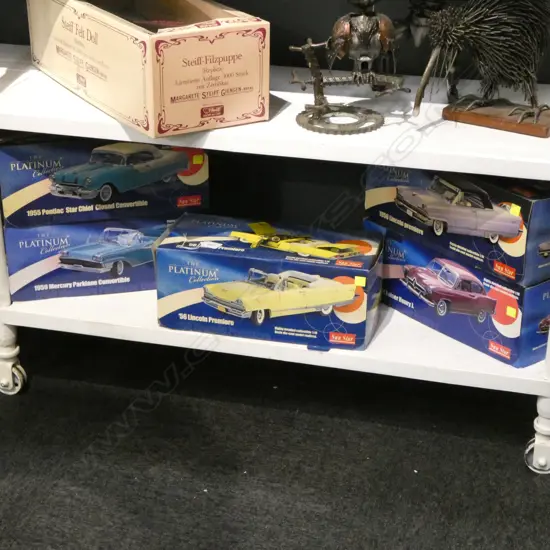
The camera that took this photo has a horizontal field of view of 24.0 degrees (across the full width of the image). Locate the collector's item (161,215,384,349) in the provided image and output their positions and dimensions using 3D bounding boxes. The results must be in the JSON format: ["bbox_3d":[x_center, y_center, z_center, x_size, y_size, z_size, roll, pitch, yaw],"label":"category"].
[{"bbox_3d":[-0.005,0.007,2.260,0.365,0.145,0.166,6,25,12],"label":"collector's item"}]

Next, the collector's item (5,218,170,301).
[{"bbox_3d":[-0.305,-0.064,2.350,0.355,0.143,0.161,-5,26,-11],"label":"collector's item"}]

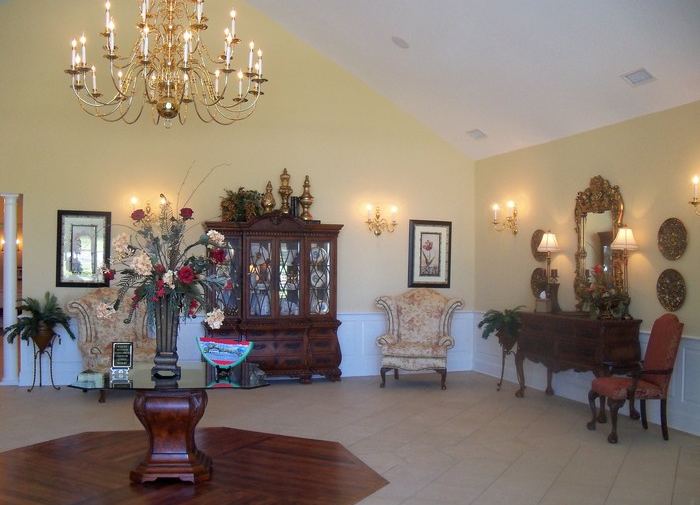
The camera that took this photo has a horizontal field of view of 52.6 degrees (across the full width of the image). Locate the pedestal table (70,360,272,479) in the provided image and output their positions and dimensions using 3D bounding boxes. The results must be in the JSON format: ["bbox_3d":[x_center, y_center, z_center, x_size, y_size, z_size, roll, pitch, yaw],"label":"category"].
[{"bbox_3d":[-1.200,1.207,5.020,1.280,0.686,1.230,1,-1,-6],"label":"pedestal table"}]

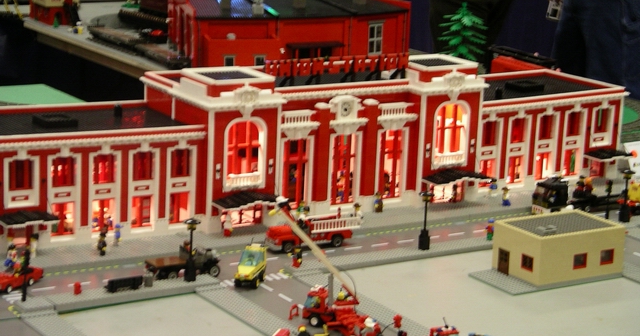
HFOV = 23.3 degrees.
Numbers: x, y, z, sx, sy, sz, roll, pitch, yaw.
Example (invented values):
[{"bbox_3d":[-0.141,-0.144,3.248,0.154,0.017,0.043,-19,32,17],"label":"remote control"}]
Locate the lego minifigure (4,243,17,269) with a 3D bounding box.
[{"bbox_3d":[-0.541,0.154,2.728,0.023,0.042,0.016,-7,16,-37],"label":"lego minifigure"}]

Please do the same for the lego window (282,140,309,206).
[{"bbox_3d":[-0.049,0.010,3.122,0.048,0.135,0.014,-6,16,-31],"label":"lego window"}]

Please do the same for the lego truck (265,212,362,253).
[{"bbox_3d":[-0.011,0.118,2.938,0.175,0.058,0.058,-6,15,-32],"label":"lego truck"}]

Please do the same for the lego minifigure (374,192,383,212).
[{"bbox_3d":[0.123,0.071,3.220,0.017,0.040,0.013,-5,15,-32],"label":"lego minifigure"}]

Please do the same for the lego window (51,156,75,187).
[{"bbox_3d":[-0.473,0.008,2.866,0.046,0.056,0.011,-6,15,-32],"label":"lego window"}]

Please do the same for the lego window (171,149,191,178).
[{"bbox_3d":[-0.261,-0.009,2.921,0.041,0.057,0.010,-6,15,-32],"label":"lego window"}]

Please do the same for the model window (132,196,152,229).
[{"bbox_3d":[-0.333,0.082,2.897,0.041,0.062,0.010,-6,15,-32],"label":"model window"}]

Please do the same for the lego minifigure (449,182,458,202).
[{"bbox_3d":[0.288,0.052,3.341,0.023,0.042,0.016,9,14,25],"label":"lego minifigure"}]

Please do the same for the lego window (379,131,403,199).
[{"bbox_3d":[0.149,-0.008,3.243,0.042,0.145,0.014,-6,16,-31],"label":"lego window"}]

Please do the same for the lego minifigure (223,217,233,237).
[{"bbox_3d":[-0.178,0.111,3.003,0.018,0.042,0.011,11,16,32],"label":"lego minifigure"}]

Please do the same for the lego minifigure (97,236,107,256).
[{"bbox_3d":[-0.399,0.140,2.849,0.023,0.042,0.014,-6,15,-32],"label":"lego minifigure"}]

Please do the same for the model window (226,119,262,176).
[{"bbox_3d":[-0.147,-0.040,3.035,0.072,0.101,0.014,-6,16,-31],"label":"model window"}]

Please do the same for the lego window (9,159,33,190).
[{"bbox_3d":[-0.537,0.013,2.794,0.045,0.056,0.012,-5,15,-32],"label":"lego window"}]

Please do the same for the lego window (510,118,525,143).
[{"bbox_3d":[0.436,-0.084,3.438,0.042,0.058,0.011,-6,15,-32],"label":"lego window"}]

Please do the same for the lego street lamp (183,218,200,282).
[{"bbox_3d":[-0.224,0.142,2.707,0.030,0.111,0.030,2,12,0],"label":"lego street lamp"}]

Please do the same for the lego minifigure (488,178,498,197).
[{"bbox_3d":[0.376,0.041,3.347,0.024,0.040,0.016,0,13,-13],"label":"lego minifigure"}]

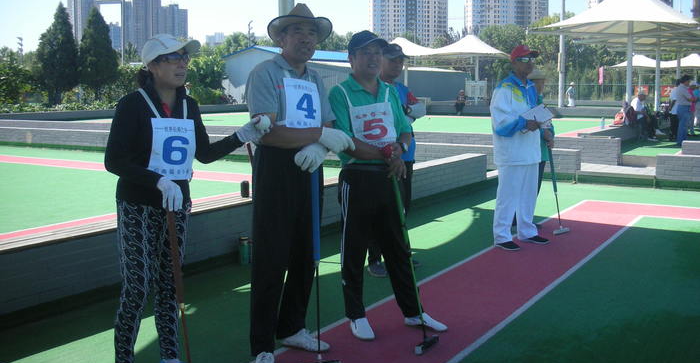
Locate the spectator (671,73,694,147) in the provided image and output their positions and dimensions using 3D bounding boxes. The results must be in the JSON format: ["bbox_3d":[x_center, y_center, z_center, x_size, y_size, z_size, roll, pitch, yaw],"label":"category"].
[{"bbox_3d":[7.468,-1.588,15.784,0.400,1.620,0.480,2,8,15],"label":"spectator"}]

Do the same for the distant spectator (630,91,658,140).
[{"bbox_3d":[7.375,-1.616,17.736,0.680,1.250,0.520,5,8,33],"label":"distant spectator"}]

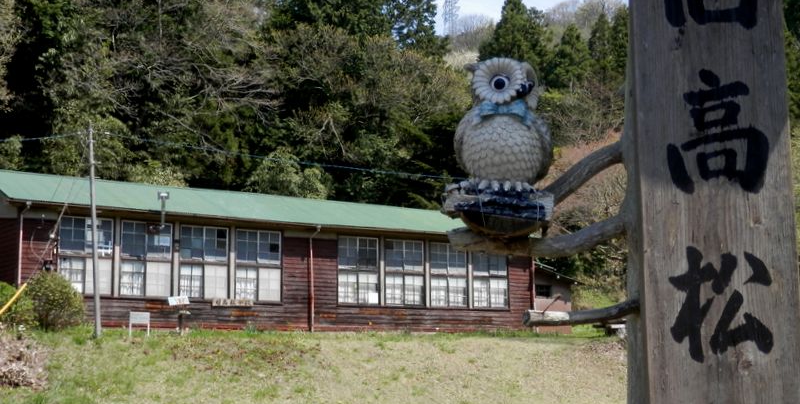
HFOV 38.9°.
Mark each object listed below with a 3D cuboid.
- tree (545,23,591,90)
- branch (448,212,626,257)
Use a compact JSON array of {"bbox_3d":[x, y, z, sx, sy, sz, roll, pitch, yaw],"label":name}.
[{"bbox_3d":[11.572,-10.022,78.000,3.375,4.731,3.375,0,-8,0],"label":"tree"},{"bbox_3d":[0.455,0.108,3.750,0.589,0.147,0.120,0,-8,0],"label":"branch"}]

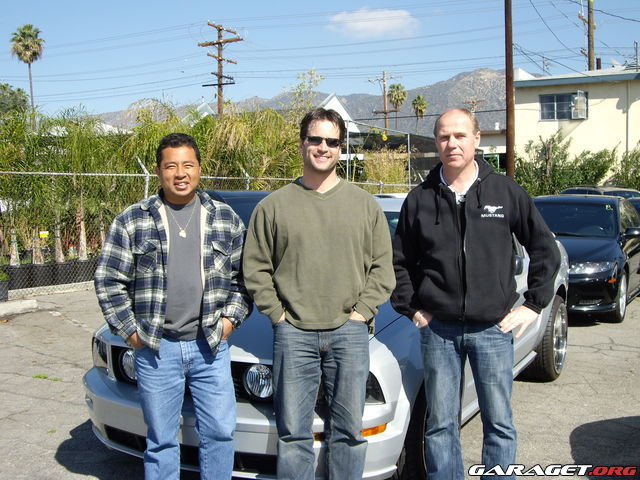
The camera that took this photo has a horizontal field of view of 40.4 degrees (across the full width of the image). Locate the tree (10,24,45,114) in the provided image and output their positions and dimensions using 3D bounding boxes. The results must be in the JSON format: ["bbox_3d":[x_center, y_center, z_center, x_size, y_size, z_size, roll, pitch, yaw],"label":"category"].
[{"bbox_3d":[-26.840,-11.230,80.000,3.200,17.200,3.200,0,1,0],"label":"tree"}]

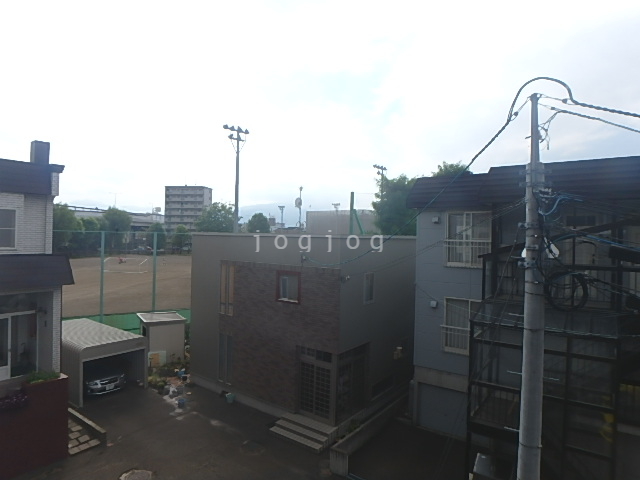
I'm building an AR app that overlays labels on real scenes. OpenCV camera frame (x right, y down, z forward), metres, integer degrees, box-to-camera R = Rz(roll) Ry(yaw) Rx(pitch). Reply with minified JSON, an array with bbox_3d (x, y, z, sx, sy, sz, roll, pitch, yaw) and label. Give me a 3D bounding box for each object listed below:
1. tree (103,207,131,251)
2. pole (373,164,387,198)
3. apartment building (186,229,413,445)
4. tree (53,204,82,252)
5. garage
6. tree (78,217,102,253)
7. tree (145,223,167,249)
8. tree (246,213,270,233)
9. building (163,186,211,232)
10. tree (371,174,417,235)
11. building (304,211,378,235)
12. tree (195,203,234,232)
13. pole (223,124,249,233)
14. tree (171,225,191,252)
[{"bbox_3d":[-68.130,-3.432,130.000,9.370,15.570,9.370,1,0,0],"label":"tree"},{"bbox_3d":[8.393,-1.614,54.500,0.700,17.200,2.700,1,1,41],"label":"pole"},{"bbox_3d":[-0.490,3.166,18.192,7.922,6.750,7.246,2,1,36],"label":"apartment building"},{"bbox_3d":[-71.813,-2.550,110.000,9.000,14.800,9.000,1,1,0],"label":"tree"},{"bbox_3d":[-11.643,5.728,19.256,6.600,2.420,2.840,1,0,38],"label":"garage"},{"bbox_3d":[-71.516,-1.246,121.000,7.480,12.150,7.480,1,0,0],"label":"tree"},{"bbox_3d":[-57.862,-0.882,137.000,7.590,10.580,7.590,1,0,0],"label":"tree"},{"bbox_3d":[-15.062,-0.689,95.011,6.500,11.931,6.500,1,1,0],"label":"tree"},{"bbox_3d":[-53.700,-8.500,160.000,16.000,26.200,10.000,1,1,6],"label":"building"},{"bbox_3d":[9.704,-0.556,48.000,7.200,14.800,7.200,1,1,0],"label":"tree"},{"bbox_3d":[6.922,-1.420,115.586,18.900,13.668,12.500,2,1,36],"label":"building"},{"bbox_3d":[-26.105,-1.749,97.000,10.490,15.240,10.490,1,0,0],"label":"tree"},{"bbox_3d":[-7.769,-1.901,36.000,0.700,17.100,2.700,1,1,41],"label":"pole"},{"bbox_3d":[-49.042,-0.529,137.000,7.230,9.880,7.230,1,0,0],"label":"tree"}]

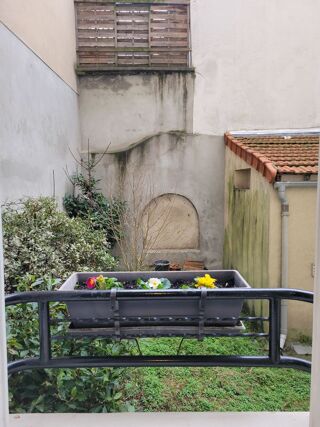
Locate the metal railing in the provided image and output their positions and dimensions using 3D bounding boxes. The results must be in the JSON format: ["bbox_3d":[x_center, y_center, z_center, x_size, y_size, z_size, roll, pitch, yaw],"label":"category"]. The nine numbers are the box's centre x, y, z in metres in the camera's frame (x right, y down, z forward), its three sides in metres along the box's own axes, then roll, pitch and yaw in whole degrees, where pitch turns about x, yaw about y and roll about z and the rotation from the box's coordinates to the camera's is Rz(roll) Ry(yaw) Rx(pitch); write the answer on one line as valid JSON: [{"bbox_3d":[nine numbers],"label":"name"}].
[{"bbox_3d":[-0.002,0.352,0.935,0.930,0.245,0.100,0,5,0],"label":"metal railing"}]

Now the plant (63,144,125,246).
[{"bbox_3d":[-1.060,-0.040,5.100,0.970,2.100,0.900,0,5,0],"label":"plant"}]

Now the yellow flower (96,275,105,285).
[{"bbox_3d":[-0.200,0.222,1.080,0.028,0.034,0.026,0,5,0],"label":"yellow flower"}]

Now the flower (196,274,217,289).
[{"bbox_3d":[0.153,0.229,1.080,0.071,0.047,0.060,0,5,0],"label":"flower"}]

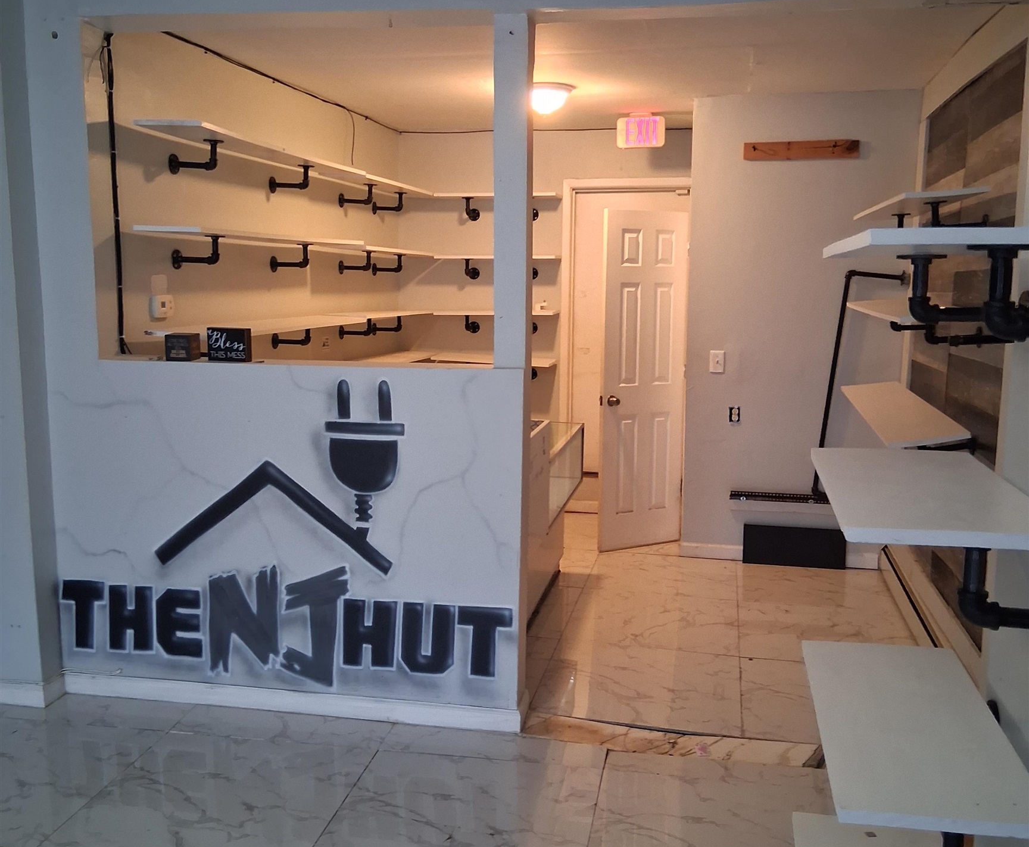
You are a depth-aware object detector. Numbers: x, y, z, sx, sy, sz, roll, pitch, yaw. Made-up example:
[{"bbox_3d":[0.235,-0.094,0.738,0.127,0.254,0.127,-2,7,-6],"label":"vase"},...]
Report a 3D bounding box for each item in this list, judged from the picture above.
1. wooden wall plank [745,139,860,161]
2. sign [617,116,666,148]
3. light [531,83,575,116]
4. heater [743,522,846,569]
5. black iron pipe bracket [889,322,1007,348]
[{"bbox_3d":[1.556,-1.479,5.580,0.600,0.098,0.025,3,9,13],"label":"wooden wall plank"},{"bbox_3d":[0.787,-1.813,6.399,0.300,0.200,0.050,2,9,10],"label":"sign"},{"bbox_3d":[0.163,-1.722,5.514,0.330,0.130,0.330,2,9,10],"label":"light"},{"bbox_3d":[1.609,0.703,5.902,0.570,0.230,0.050,3,9,13],"label":"heater"},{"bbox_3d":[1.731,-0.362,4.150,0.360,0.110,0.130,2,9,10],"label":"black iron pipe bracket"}]

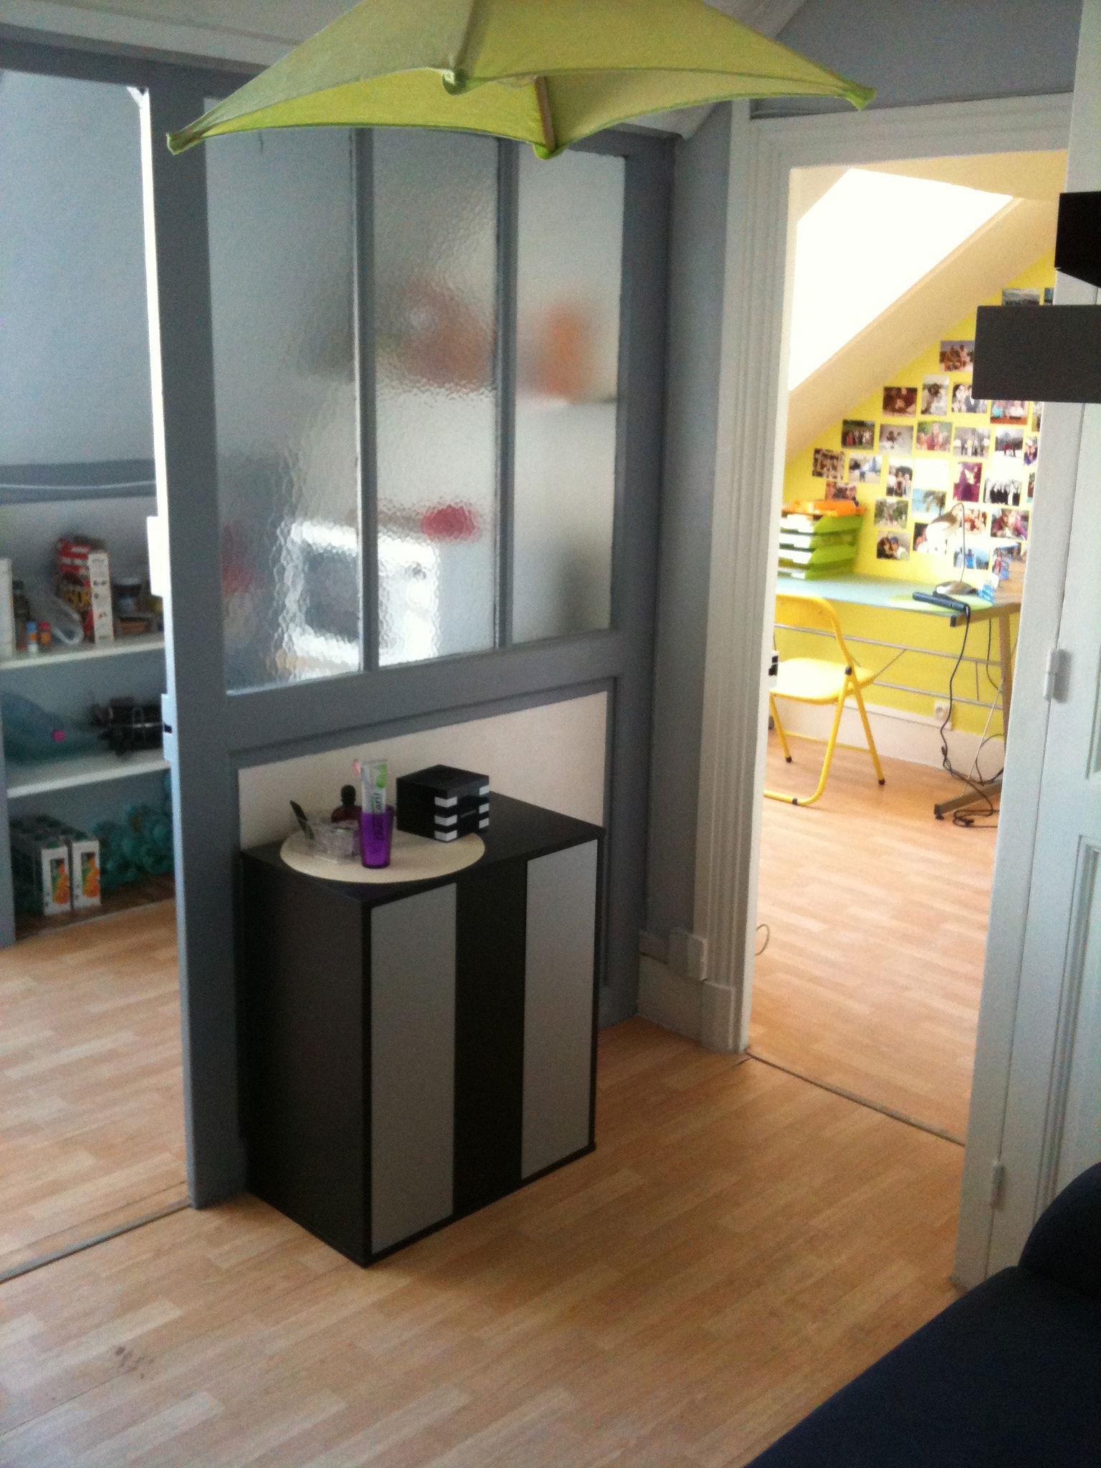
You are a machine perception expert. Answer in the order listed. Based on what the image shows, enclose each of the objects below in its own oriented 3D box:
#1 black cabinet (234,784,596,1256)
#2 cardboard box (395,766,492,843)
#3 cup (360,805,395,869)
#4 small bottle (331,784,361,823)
[{"bbox_3d":[-0.236,0.535,2.883,0.350,0.690,0.605,15,19,42],"label":"black cabinet"},{"bbox_3d":[-0.205,0.134,2.853,0.124,0.103,0.125,11,17,35],"label":"cardboard box"},{"bbox_3d":[-0.309,0.185,2.647,0.062,0.100,0.062,1,14,0],"label":"cup"},{"bbox_3d":[-0.381,0.146,2.803,0.060,0.096,0.048,-1,14,-8],"label":"small bottle"}]

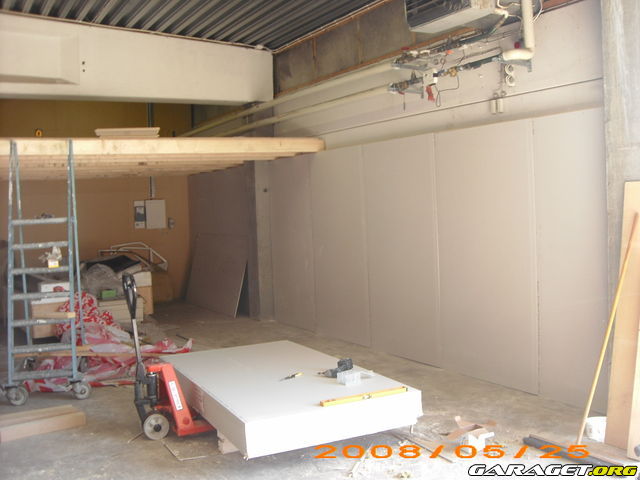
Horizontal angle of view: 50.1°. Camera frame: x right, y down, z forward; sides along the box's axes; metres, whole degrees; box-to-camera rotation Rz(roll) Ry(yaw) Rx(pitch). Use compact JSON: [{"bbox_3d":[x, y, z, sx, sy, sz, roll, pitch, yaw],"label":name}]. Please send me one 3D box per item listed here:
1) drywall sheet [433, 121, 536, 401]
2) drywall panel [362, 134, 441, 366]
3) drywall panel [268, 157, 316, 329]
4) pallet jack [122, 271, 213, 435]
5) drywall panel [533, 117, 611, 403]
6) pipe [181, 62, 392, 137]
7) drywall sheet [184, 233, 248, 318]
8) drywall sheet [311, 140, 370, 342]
[{"bbox_3d":[1.446,0.132,6.080,0.016,2.241,1.200,-4,4,-31],"label":"drywall sheet"},{"bbox_3d":[0.834,0.102,7.112,0.016,2.241,1.200,-4,4,-31],"label":"drywall panel"},{"bbox_3d":[-0.384,0.041,9.161,0.016,2.241,1.180,-4,4,-31],"label":"drywall panel"},{"bbox_3d":[-0.701,0.789,5.197,1.530,1.200,0.540,-4,4,-31],"label":"pallet jack"},{"bbox_3d":[1.931,0.156,5.264,0.016,2.241,0.700,-4,4,-31],"label":"drywall panel"},{"bbox_3d":[-0.871,-1.783,9.359,0.085,0.085,6.100,-4,4,-31],"label":"pipe"},{"bbox_3d":[-1.705,0.531,11.131,0.016,1.200,2.300,13,-5,-30],"label":"drywall sheet"},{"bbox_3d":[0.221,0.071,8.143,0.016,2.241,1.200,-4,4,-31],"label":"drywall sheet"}]

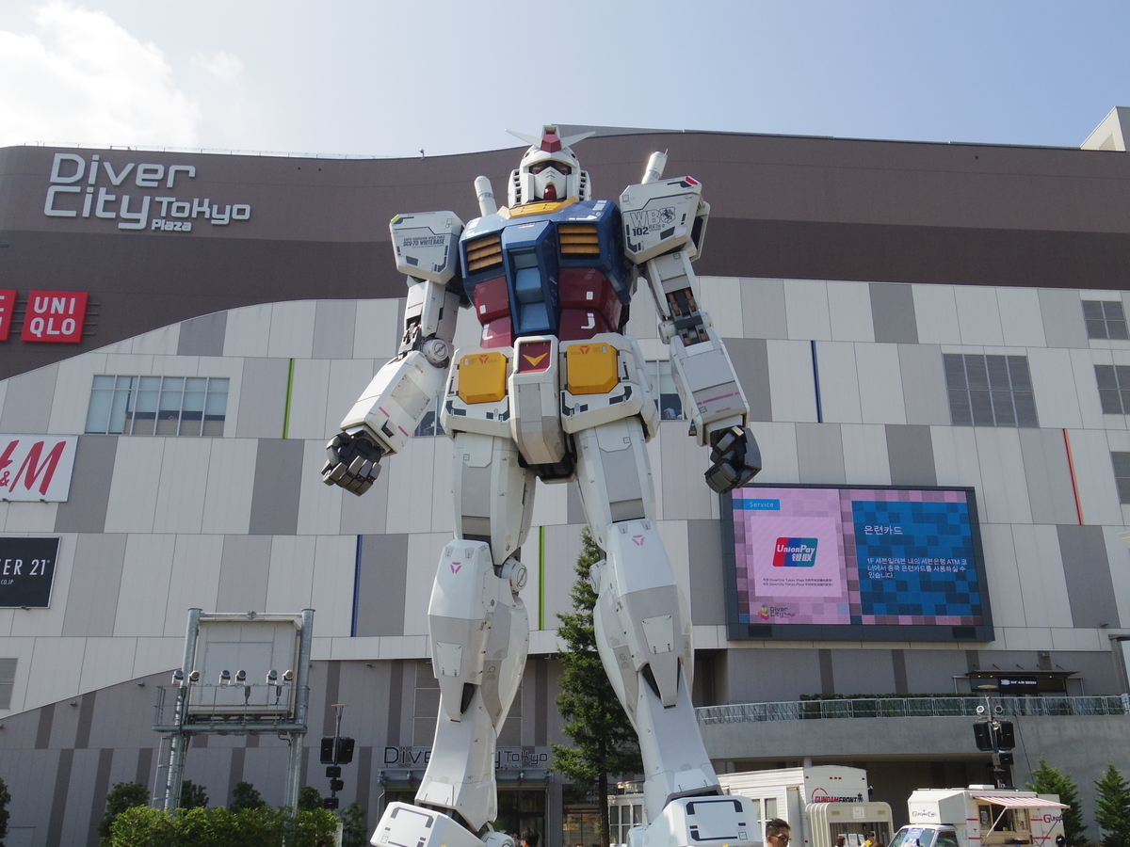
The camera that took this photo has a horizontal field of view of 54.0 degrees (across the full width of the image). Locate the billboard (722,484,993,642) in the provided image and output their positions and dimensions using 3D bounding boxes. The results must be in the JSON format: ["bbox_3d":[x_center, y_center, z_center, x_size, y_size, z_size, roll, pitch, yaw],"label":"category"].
[{"bbox_3d":[13.967,6.731,53.715,12.779,7.593,0.700,1,-21,-4],"label":"billboard"}]

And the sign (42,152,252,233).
[{"bbox_3d":[-23.448,-12.944,62.965,11.392,4.953,0.350,1,-21,-3],"label":"sign"}]

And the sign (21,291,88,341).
[{"bbox_3d":[-27.368,-5.697,59.691,3.051,2.988,0.250,1,-21,-4],"label":"sign"}]

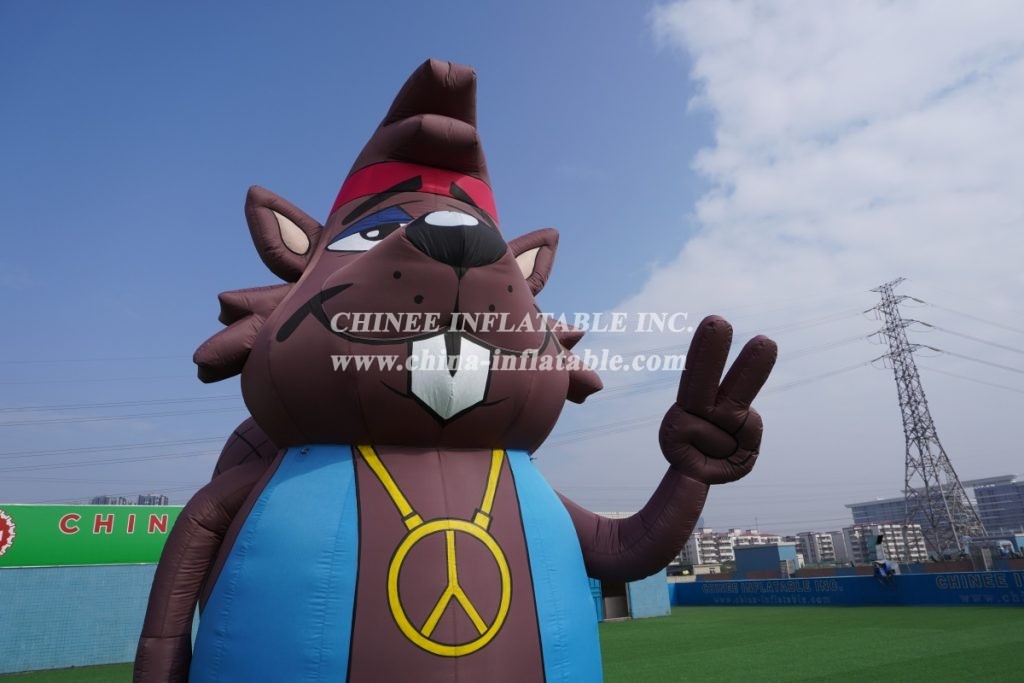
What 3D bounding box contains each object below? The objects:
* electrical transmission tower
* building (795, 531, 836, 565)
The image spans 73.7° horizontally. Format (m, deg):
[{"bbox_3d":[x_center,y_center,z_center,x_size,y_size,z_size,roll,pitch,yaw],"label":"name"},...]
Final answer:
[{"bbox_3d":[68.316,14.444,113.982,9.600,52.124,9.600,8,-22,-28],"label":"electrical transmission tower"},{"bbox_3d":[170.126,117.822,382.189,13.000,22.500,14.000,5,-21,-21],"label":"building"}]

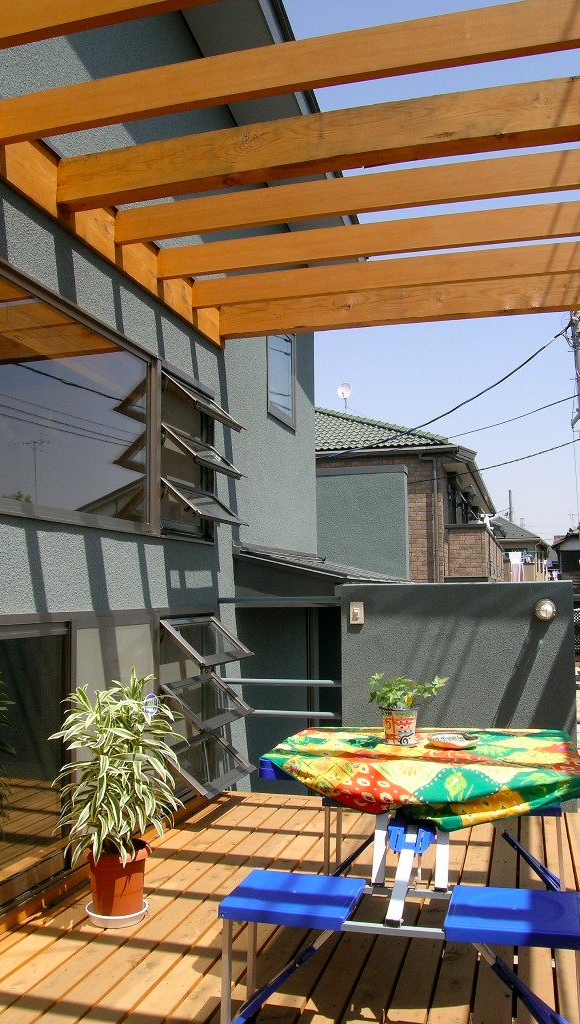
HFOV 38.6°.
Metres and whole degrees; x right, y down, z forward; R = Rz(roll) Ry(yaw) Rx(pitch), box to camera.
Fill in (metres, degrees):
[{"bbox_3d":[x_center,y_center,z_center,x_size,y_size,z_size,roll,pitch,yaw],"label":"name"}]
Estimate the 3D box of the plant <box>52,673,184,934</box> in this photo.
[{"bbox_3d":[-0.630,1.020,3.037,0.469,0.873,0.432,0,-6,-12],"label":"plant"}]

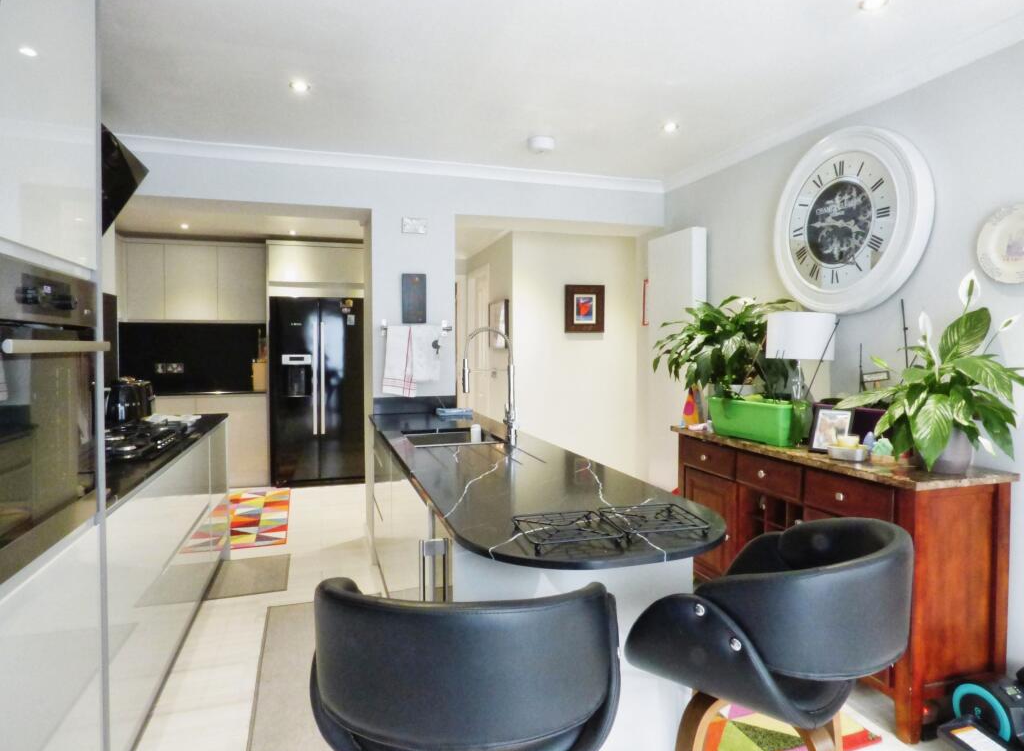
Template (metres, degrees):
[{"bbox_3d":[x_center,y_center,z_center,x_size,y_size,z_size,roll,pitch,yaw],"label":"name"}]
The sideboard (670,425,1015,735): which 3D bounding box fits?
[{"bbox_3d":[1.322,0.750,2.693,0.465,0.870,1.455,-1,3,-17],"label":"sideboard"}]

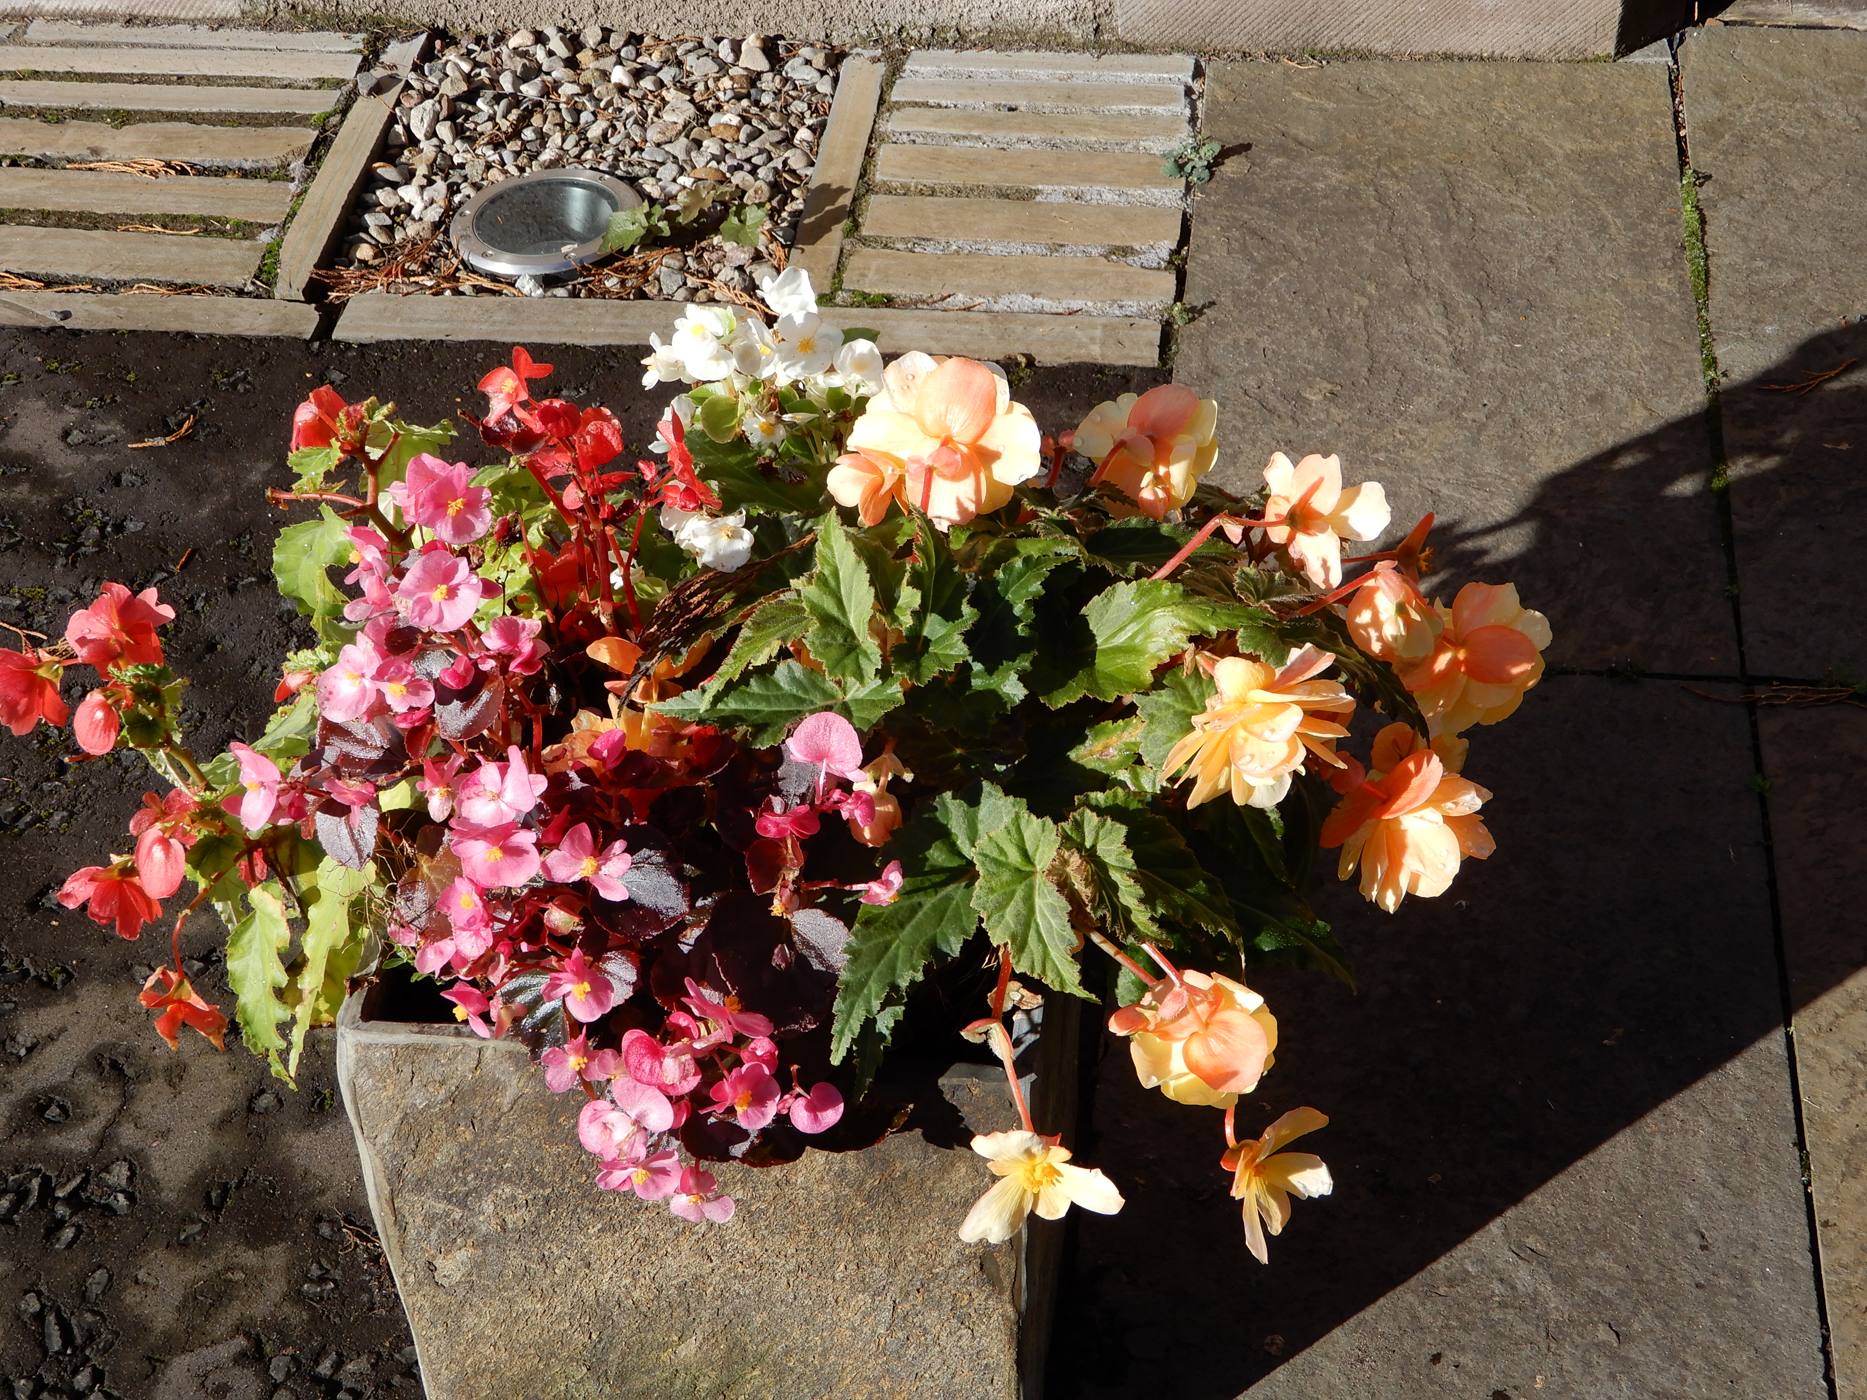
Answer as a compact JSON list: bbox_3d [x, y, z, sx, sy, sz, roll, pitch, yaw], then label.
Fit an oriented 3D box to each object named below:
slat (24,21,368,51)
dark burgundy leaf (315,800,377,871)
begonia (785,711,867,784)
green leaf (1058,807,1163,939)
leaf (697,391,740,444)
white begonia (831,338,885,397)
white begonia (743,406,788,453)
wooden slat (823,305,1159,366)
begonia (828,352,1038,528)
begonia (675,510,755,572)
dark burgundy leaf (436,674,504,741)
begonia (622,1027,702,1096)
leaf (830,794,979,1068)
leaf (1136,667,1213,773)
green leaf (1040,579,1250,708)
[{"bbox_3d":[-0.706,-0.621,2.581,0.336,0.030,0.035,4,46,7],"label":"slat"},{"bbox_3d":[-0.264,0.060,1.212,0.028,0.010,0.034,-6,86,11],"label":"dark burgundy leaf"},{"bbox_3d":[-0.047,0.021,1.165,0.034,0.029,0.024,3,30,5],"label":"begonia"},{"bbox_3d":[0.080,0.079,1.212,0.045,0.027,0.062,-12,67,-18],"label":"green leaf"},{"bbox_3d":[-0.108,-0.141,1.349,0.020,0.025,0.009,3,10,7],"label":"leaf"},{"bbox_3d":[-0.038,-0.168,1.369,0.028,0.030,0.021,3,31,7],"label":"white begonia"},{"bbox_3d":[-0.092,-0.148,1.480,0.026,0.025,0.014,-8,14,-3],"label":"white begonia"},{"bbox_3d":[0.044,-0.307,2.384,0.311,0.035,0.063,4,46,6],"label":"wooden slat"},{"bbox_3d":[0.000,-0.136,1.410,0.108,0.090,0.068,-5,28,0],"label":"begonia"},{"bbox_3d":[-0.102,-0.075,1.267,0.036,0.022,0.030,0,69,-6],"label":"begonia"},{"bbox_3d":[-0.217,0.004,1.261,0.032,0.013,0.034,13,63,17],"label":"dark burgundy leaf"},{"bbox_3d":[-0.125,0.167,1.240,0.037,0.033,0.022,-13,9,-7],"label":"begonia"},{"bbox_3d":[-0.012,0.103,1.212,0.070,0.038,0.125,18,68,18],"label":"leaf"},{"bbox_3d":[0.111,0.009,1.212,0.043,0.016,0.050,0,81,9],"label":"leaf"},{"bbox_3d":[0.103,-0.027,1.288,0.106,0.032,0.071,9,74,9],"label":"green leaf"}]

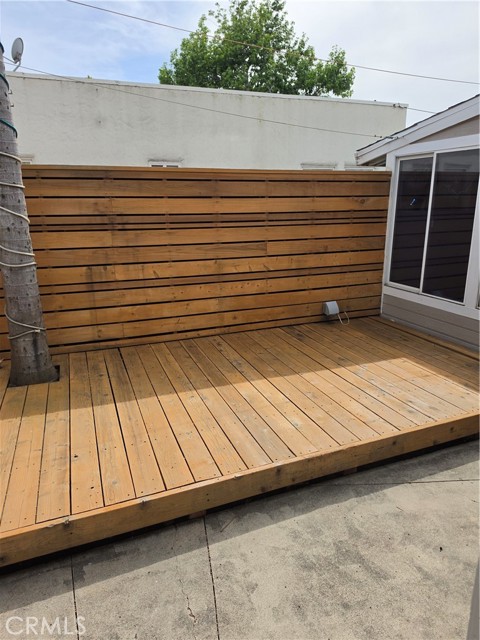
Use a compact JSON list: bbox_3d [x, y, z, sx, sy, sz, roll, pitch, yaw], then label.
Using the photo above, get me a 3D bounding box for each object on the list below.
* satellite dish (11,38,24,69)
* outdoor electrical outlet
[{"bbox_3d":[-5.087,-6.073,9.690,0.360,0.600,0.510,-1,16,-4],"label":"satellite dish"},{"bbox_3d":[1.004,-0.132,4.695,0.130,0.145,0.112,-6,18,-20],"label":"outdoor electrical outlet"}]

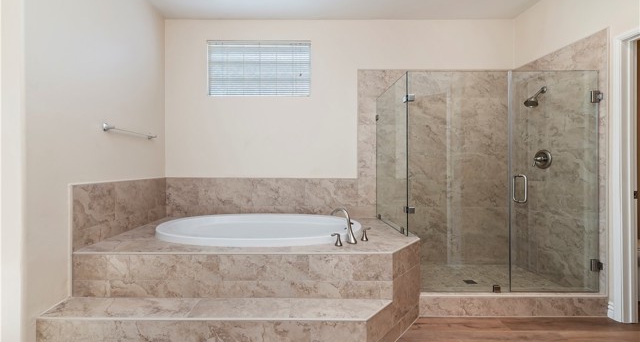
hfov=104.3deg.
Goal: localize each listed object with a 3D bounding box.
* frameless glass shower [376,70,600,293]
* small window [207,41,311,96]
[{"bbox_3d":[1.460,0.084,2.430,1.585,1.790,0.870,0,0,0],"label":"frameless glass shower"},{"bbox_3d":[-0.706,-1.179,2.870,1.190,0.640,0.100,0,0,0],"label":"small window"}]

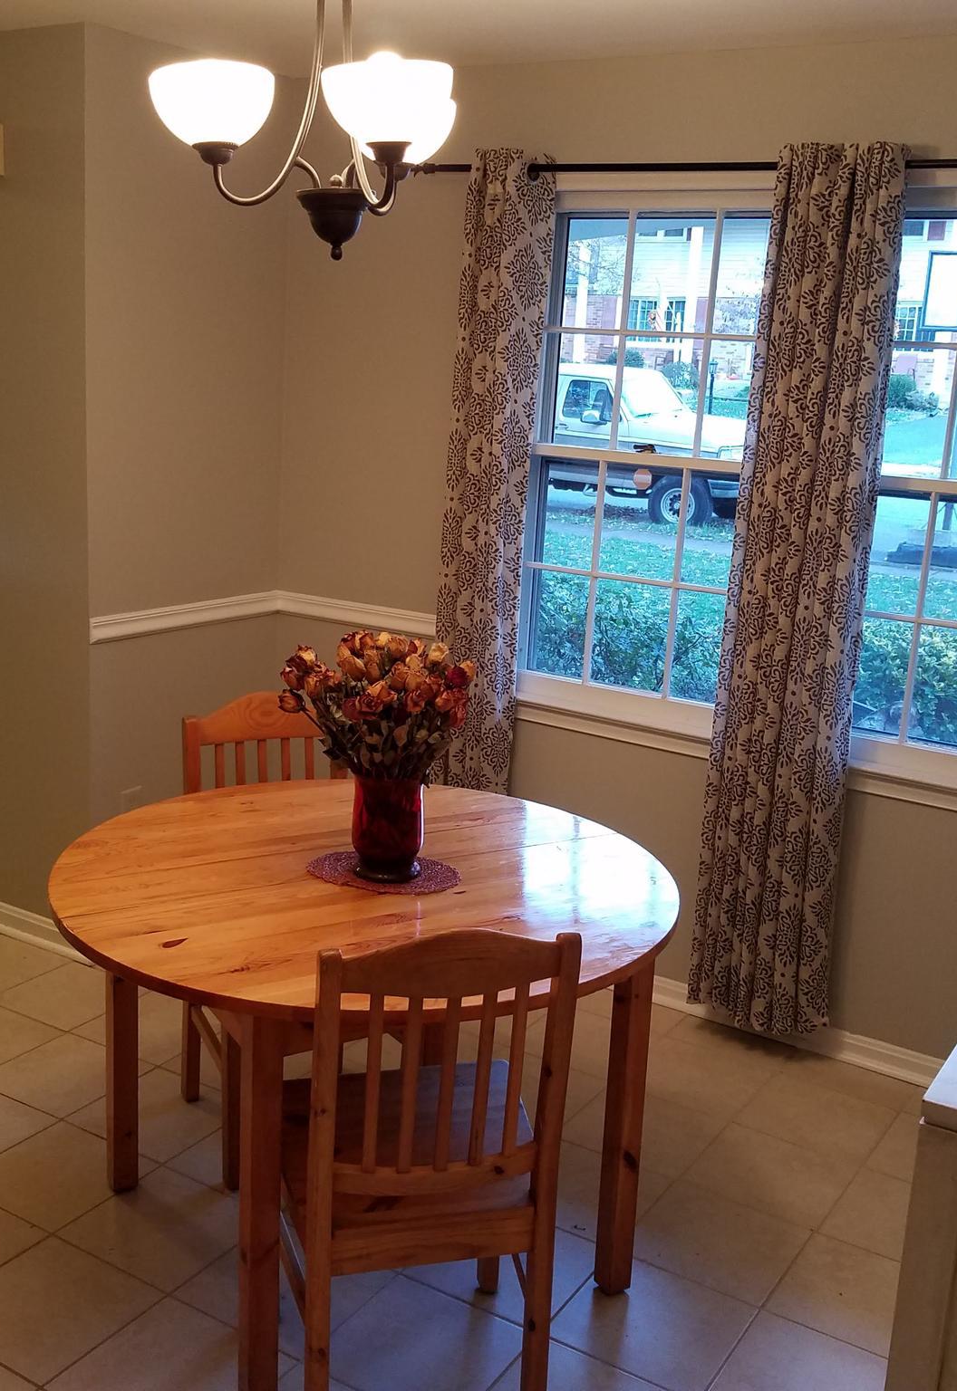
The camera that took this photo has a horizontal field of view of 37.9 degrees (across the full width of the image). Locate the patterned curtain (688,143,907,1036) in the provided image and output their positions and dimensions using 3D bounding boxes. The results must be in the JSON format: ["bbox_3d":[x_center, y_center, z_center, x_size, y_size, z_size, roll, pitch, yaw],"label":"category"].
[{"bbox_3d":[0.789,-0.199,3.384,0.360,2.141,0.130,11,15,29],"label":"patterned curtain"}]

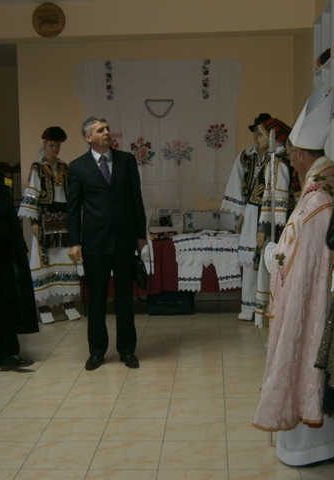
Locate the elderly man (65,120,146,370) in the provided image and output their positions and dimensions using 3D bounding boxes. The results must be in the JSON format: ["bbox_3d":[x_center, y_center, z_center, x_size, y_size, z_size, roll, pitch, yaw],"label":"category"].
[{"bbox_3d":[-0.448,0.020,4.859,0.570,1.820,0.360,-2,6,-12],"label":"elderly man"}]

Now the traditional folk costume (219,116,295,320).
[{"bbox_3d":[0.860,-0.202,6.260,0.660,1.910,0.420,2,7,30],"label":"traditional folk costume"}]

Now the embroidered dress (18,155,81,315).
[{"bbox_3d":[-1.113,-0.061,6.490,0.680,1.420,0.420,-2,6,-14],"label":"embroidered dress"}]

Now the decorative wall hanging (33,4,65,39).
[{"bbox_3d":[-1.036,-1.918,5.817,0.295,0.300,0.030,0,6,4],"label":"decorative wall hanging"}]

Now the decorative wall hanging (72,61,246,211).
[{"bbox_3d":[-0.103,-1.144,7.219,1.820,1.600,0.040,0,6,4],"label":"decorative wall hanging"}]

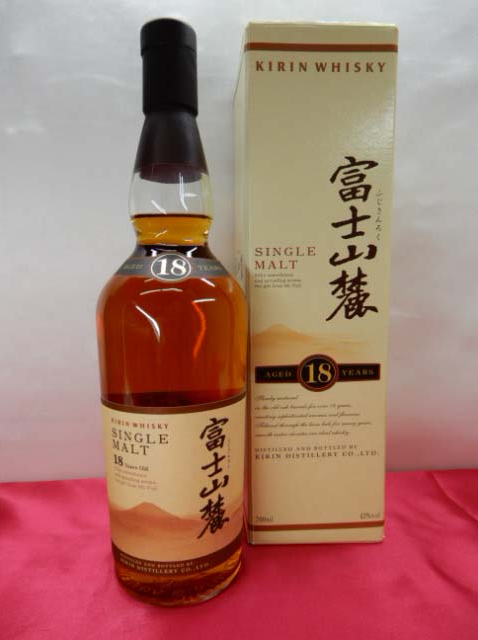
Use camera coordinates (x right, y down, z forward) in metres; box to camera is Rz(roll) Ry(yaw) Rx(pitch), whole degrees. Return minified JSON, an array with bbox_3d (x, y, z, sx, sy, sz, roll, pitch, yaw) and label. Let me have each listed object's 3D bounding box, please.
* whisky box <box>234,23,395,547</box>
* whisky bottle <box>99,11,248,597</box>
[{"bbox_3d":[0.045,-0.017,0.311,0.087,0.306,0.094,-1,5,-4],"label":"whisky box"},{"bbox_3d":[-0.037,-0.004,0.244,0.081,0.294,0.081,-1,5,-9],"label":"whisky bottle"}]

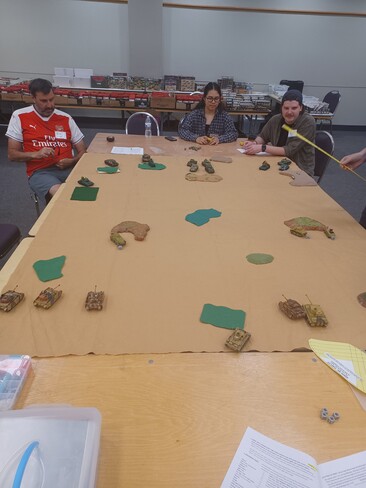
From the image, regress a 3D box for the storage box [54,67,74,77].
[{"bbox_3d":[-2.207,-3.218,6.599,0.340,0.150,0.270,0,30,-4],"label":"storage box"}]

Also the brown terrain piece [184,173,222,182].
[{"bbox_3d":[0.161,-0.504,2.673,0.285,0.014,0.155,3,30,1],"label":"brown terrain piece"}]

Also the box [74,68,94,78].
[{"bbox_3d":[-1.853,-3.211,6.627,0.345,0.150,0.270,0,30,-4],"label":"box"}]

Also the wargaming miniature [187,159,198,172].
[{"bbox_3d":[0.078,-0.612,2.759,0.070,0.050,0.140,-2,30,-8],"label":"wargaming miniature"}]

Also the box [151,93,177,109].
[{"bbox_3d":[-0.299,-2.167,5.338,0.380,0.175,0.300,0,30,-4],"label":"box"}]

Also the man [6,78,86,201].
[{"bbox_3d":[-1.135,-0.676,2.994,0.570,1.320,0.680,-17,35,-30],"label":"man"}]

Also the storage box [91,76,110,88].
[{"bbox_3d":[-1.594,-3.113,6.788,0.340,0.240,0.240,1,30,-3],"label":"storage box"}]

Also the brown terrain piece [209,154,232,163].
[{"bbox_3d":[0.342,-0.746,3.106,0.200,0.013,0.130,7,30,8],"label":"brown terrain piece"}]

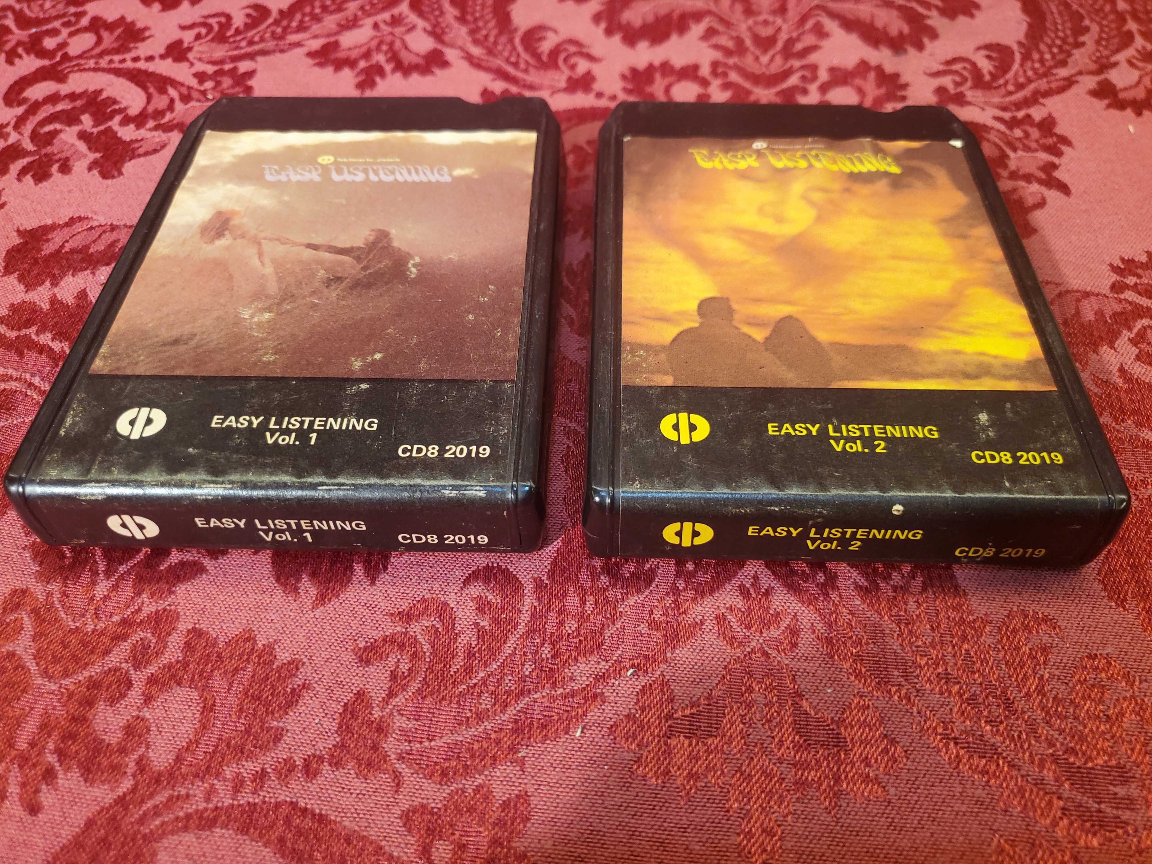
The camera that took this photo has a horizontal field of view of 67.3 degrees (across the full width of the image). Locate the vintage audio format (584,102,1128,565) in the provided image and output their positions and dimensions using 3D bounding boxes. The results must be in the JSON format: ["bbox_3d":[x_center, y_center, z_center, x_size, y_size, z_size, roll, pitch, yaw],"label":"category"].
[{"bbox_3d":[0.055,-0.033,0.212,0.102,0.023,0.134,1,52,2],"label":"vintage audio format"}]

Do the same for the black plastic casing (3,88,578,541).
[{"bbox_3d":[-0.056,-0.035,0.213,0.102,0.023,0.134,1,52,1],"label":"black plastic casing"}]

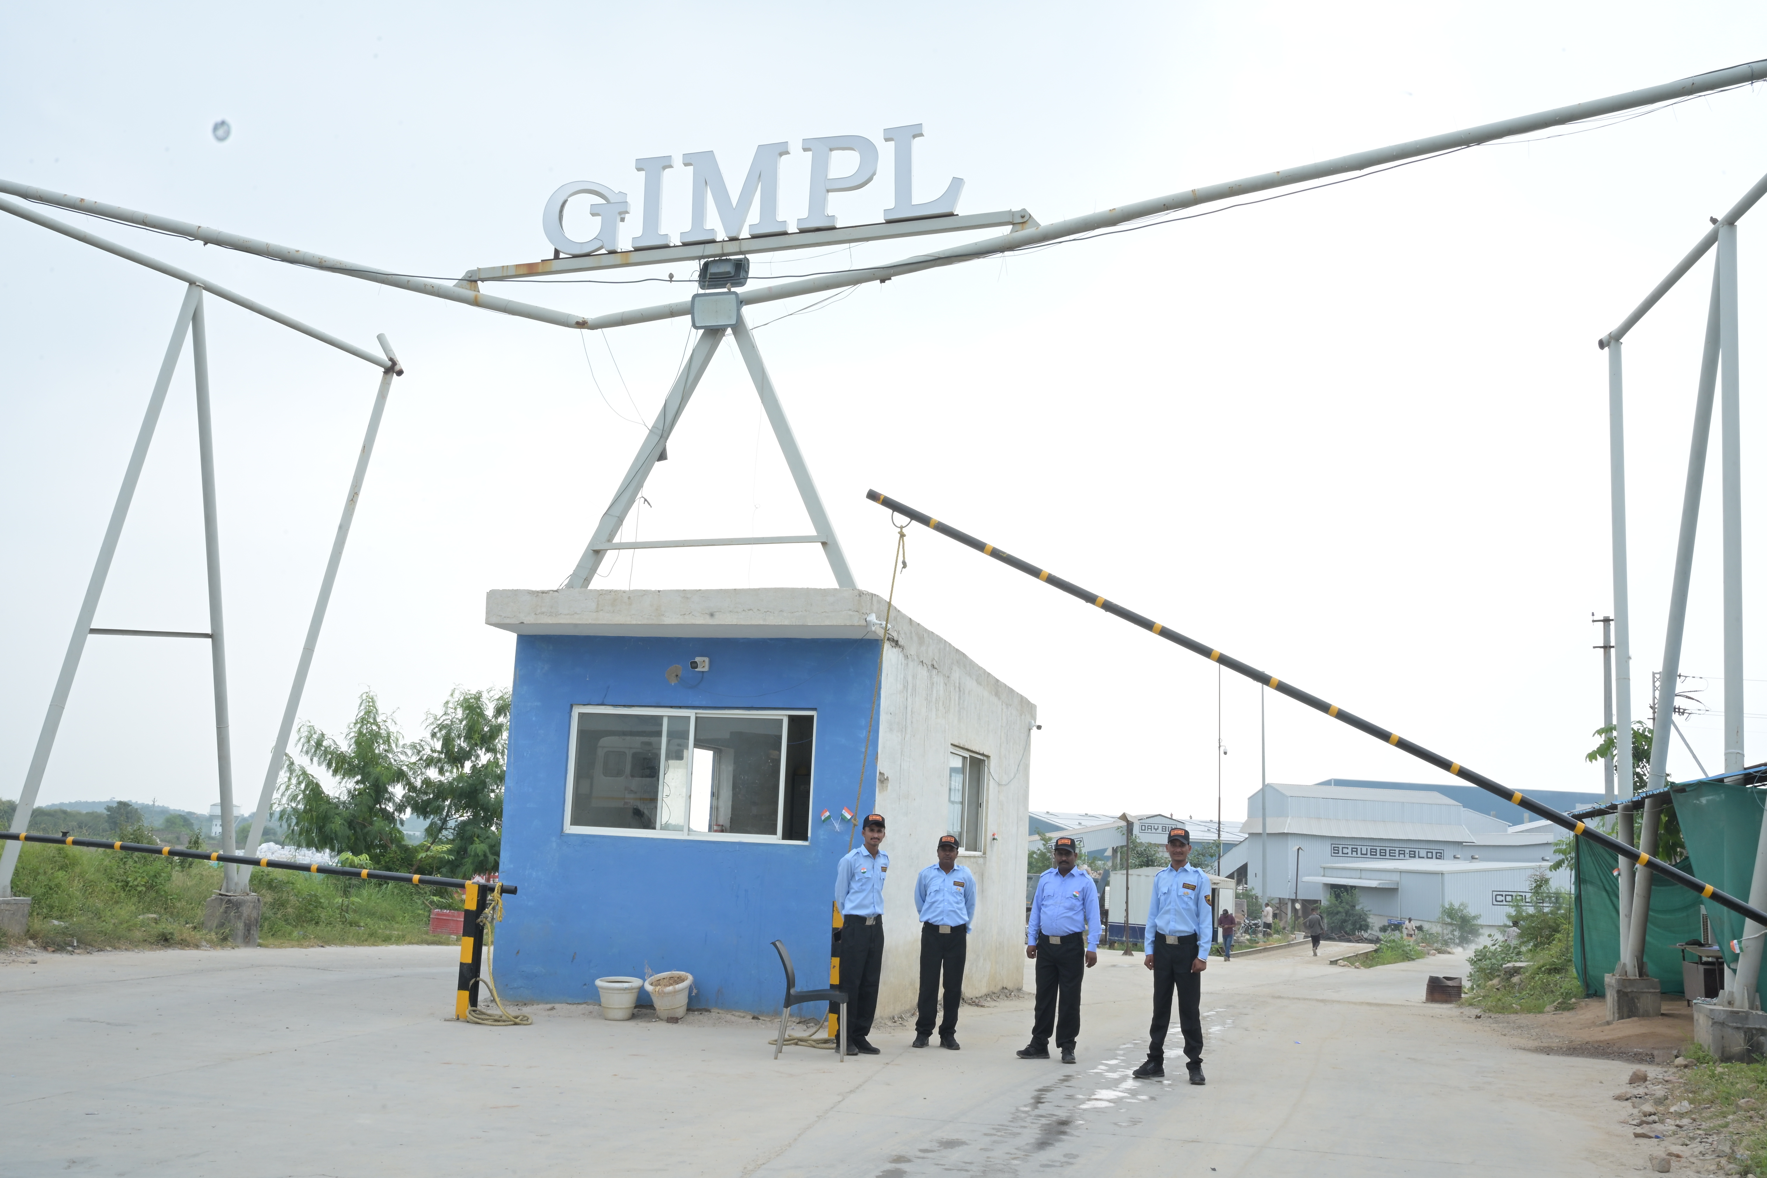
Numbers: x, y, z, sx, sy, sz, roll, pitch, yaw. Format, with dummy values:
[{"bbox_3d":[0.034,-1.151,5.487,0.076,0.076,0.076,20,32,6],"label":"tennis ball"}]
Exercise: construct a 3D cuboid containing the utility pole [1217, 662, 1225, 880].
[{"bbox_3d":[13.691,8.522,65.981,0.150,11.403,0.150,3,-10,0],"label":"utility pole"}]

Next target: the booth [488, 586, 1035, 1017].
[{"bbox_3d":[-0.982,2.569,18.204,3.771,3.766,7.764,0,-10,15],"label":"booth"}]

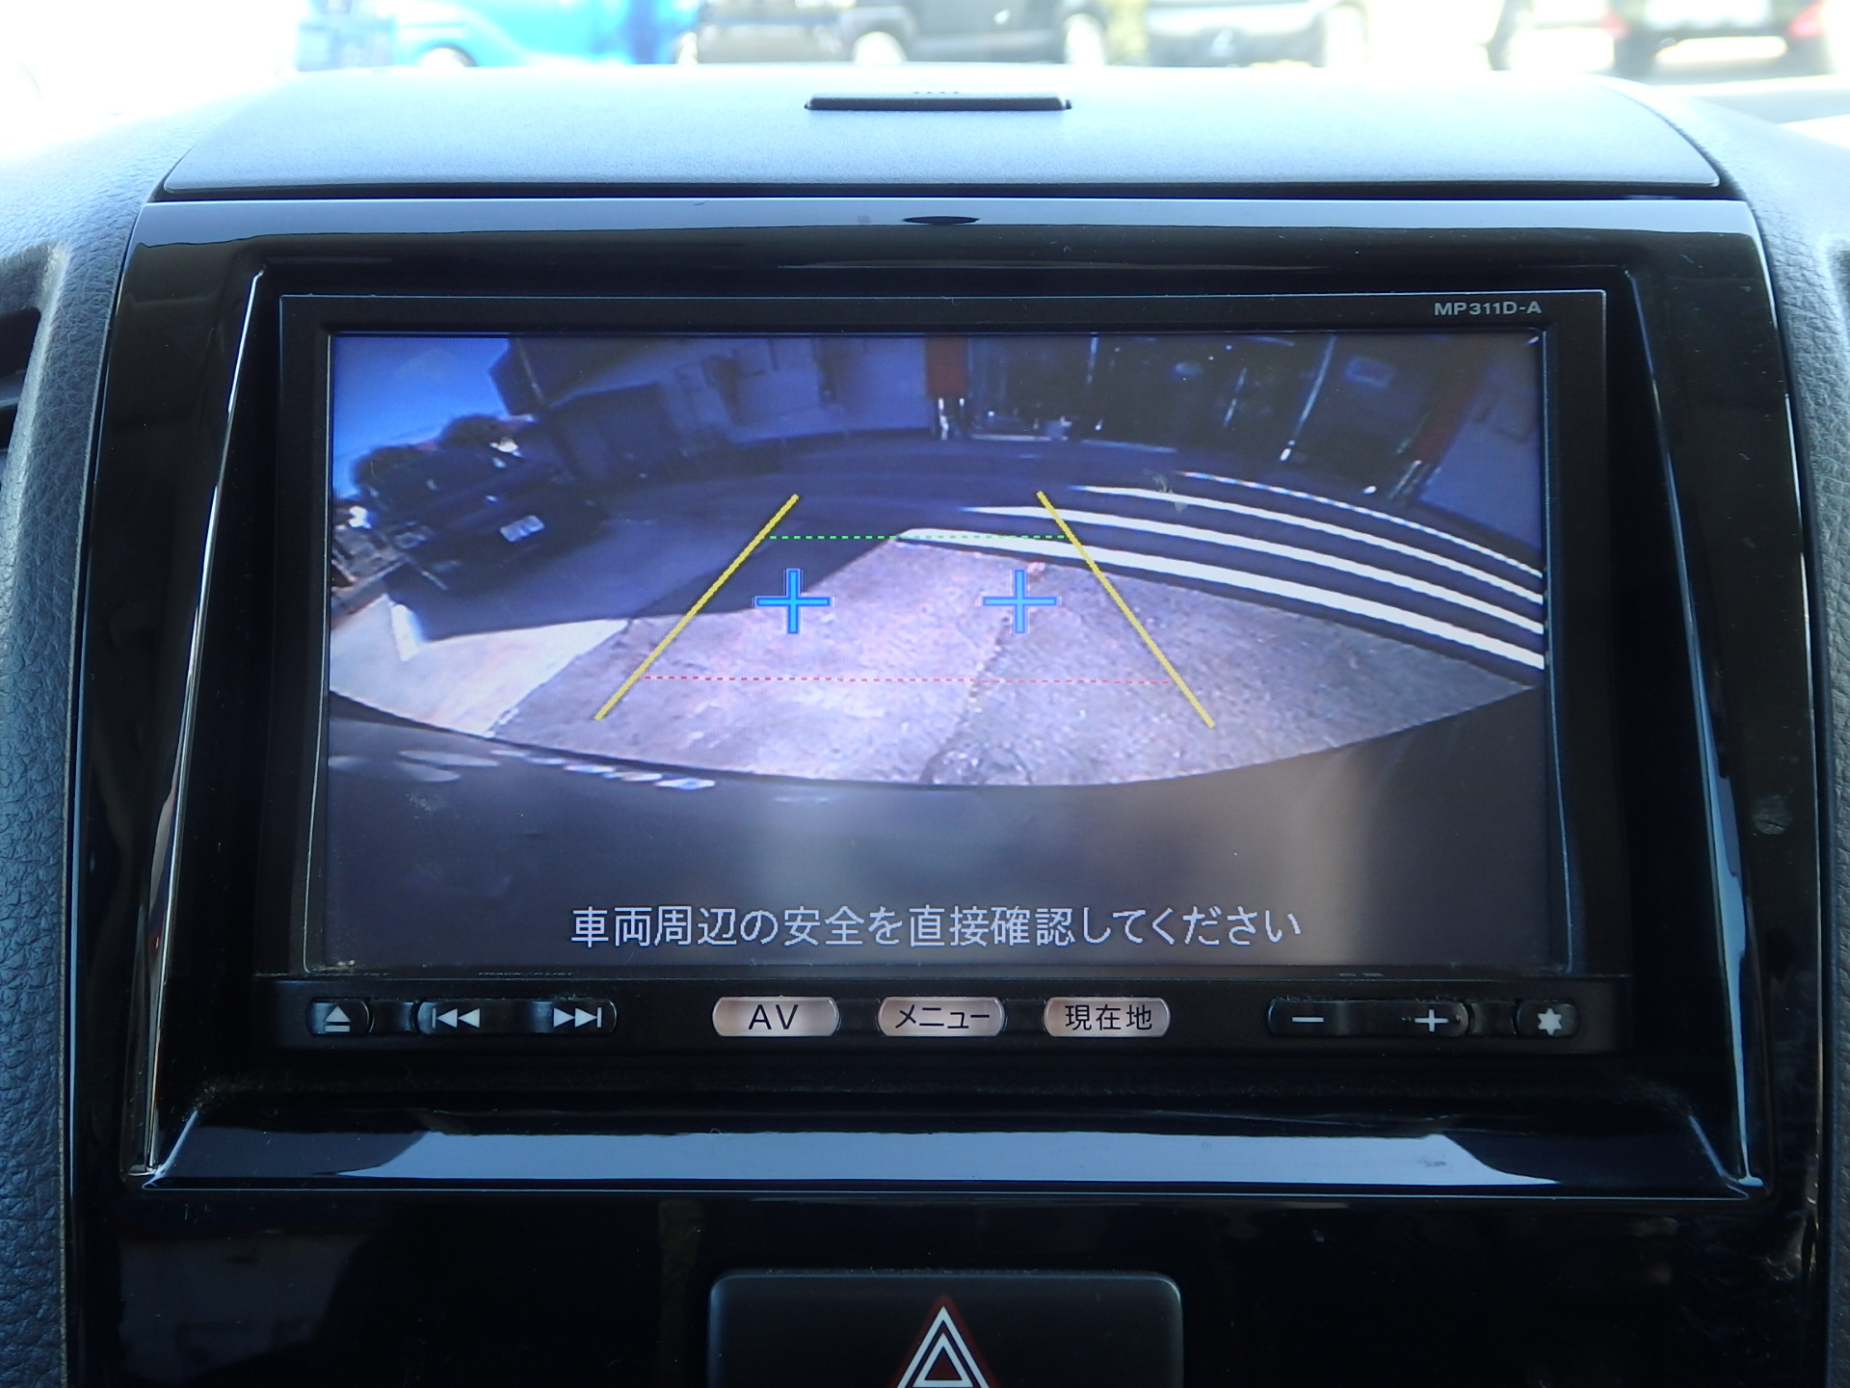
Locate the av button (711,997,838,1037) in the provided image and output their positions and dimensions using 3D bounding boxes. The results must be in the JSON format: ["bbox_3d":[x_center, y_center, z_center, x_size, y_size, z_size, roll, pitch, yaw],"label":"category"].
[{"bbox_3d":[-0.019,0.042,0.227,0.016,0.005,0.004,0,-5,1],"label":"av button"}]

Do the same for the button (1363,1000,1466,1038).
[{"bbox_3d":[0.063,0.042,0.226,0.014,0.005,0.004,0,-5,1],"label":"button"}]

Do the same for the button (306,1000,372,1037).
[{"bbox_3d":[-0.075,0.042,0.228,0.008,0.005,0.004,0,-5,1],"label":"button"}]

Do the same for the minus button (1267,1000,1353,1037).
[{"bbox_3d":[0.049,0.041,0.226,0.011,0.004,0.004,0,-5,1],"label":"minus button"}]

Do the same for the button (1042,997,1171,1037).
[{"bbox_3d":[0.023,0.041,0.227,0.016,0.005,0.004,0,-5,1],"label":"button"}]

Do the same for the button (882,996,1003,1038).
[{"bbox_3d":[0.002,0.041,0.227,0.016,0.005,0.004,0,-5,1],"label":"button"}]

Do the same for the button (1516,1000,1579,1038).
[{"bbox_3d":[0.079,0.042,0.226,0.008,0.005,0.004,0,-5,1],"label":"button"}]

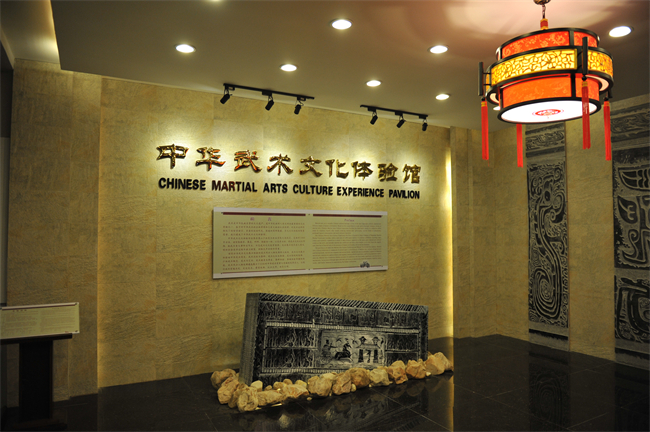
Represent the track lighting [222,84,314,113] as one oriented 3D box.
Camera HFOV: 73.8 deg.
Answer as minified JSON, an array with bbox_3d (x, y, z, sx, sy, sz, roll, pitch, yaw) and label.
[{"bbox_3d":[-0.619,-1.274,4.811,1.075,0.186,0.150,1,-2,-27],"label":"track lighting"}]

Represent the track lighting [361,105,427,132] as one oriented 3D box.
[{"bbox_3d":[0.894,-1.248,5.590,1.070,0.186,0.150,1,-2,-27],"label":"track lighting"}]

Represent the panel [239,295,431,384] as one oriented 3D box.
[{"bbox_3d":[0.179,1.357,4.669,2.067,0.874,0.387,10,-15,-26],"label":"panel"}]

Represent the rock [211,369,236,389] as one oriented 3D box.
[{"bbox_3d":[-1.007,1.613,4.296,0.250,0.180,0.210,0,-2,-13],"label":"rock"}]

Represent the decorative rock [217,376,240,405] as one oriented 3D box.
[{"bbox_3d":[-0.875,1.583,3.927,0.215,0.215,0.220,0,-2,-12],"label":"decorative rock"}]

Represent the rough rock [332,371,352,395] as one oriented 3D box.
[{"bbox_3d":[0.168,1.595,4.147,0.185,0.205,0.180,0,-2,2],"label":"rough rock"}]

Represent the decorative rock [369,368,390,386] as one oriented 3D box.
[{"bbox_3d":[0.547,1.622,4.347,0.215,0.165,0.180,0,-2,7],"label":"decorative rock"}]

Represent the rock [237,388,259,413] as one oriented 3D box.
[{"bbox_3d":[-0.666,1.586,3.721,0.185,0.195,0.190,0,-2,-10],"label":"rock"}]

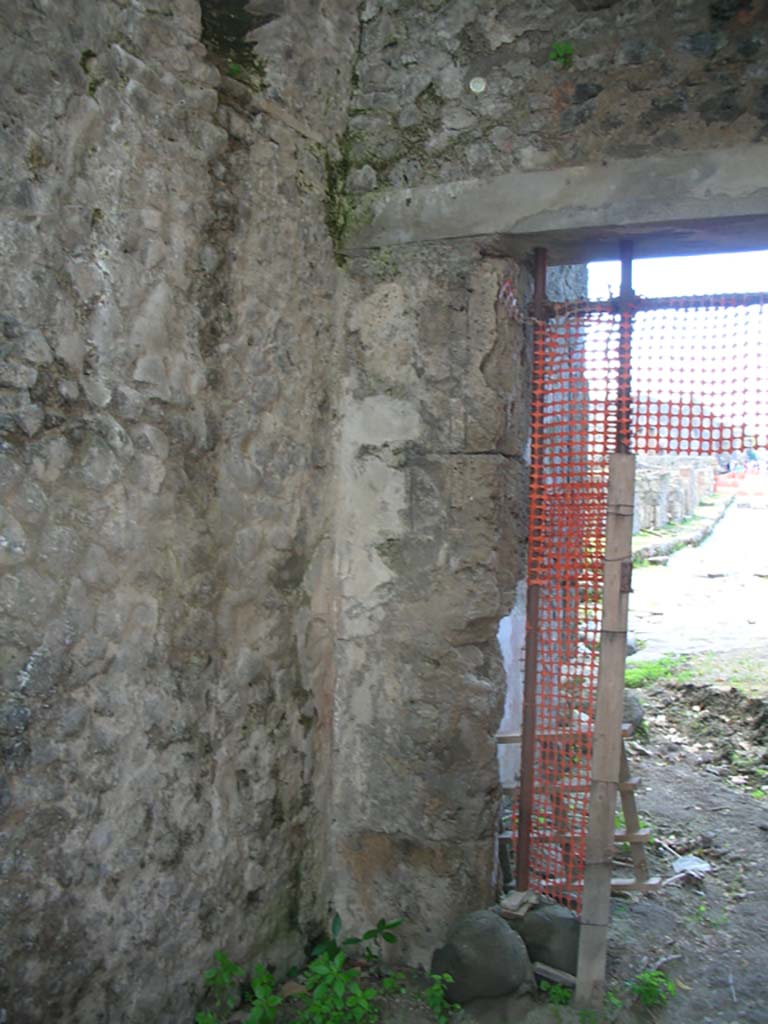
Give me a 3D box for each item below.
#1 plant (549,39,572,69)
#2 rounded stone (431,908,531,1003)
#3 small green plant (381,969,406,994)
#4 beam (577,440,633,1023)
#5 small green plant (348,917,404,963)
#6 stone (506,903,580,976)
[{"bbox_3d":[0.483,-1.253,2.836,0.068,0.080,0.060,3,3,28],"label":"plant"},{"bbox_3d":[0.285,1.298,3.030,0.275,0.235,0.235,3,3,28],"label":"rounded stone"},{"bbox_3d":[0.028,1.406,3.100,0.075,0.065,0.070,3,3,28],"label":"small green plant"},{"bbox_3d":[0.645,0.634,3.001,0.076,1.612,0.035,4,2,28],"label":"beam"},{"bbox_3d":[-0.026,1.296,3.140,0.160,0.120,0.120,3,3,28],"label":"small green plant"},{"bbox_3d":[0.507,1.312,3.170,0.270,0.210,0.220,3,3,28],"label":"stone"}]

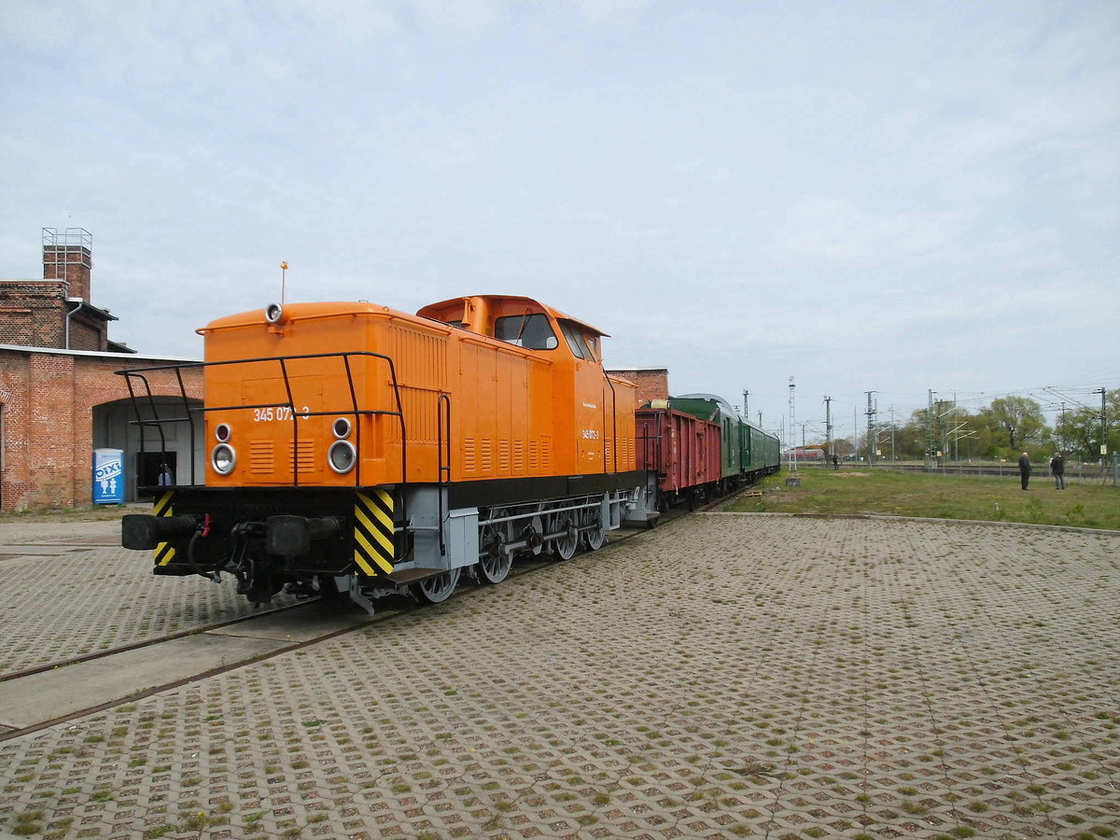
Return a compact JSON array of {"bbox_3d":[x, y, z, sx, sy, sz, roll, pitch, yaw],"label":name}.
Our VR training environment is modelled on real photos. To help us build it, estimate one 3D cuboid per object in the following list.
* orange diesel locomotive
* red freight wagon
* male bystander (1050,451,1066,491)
[{"bbox_3d":[-1.170,0.187,12.084,3.080,4.220,10.880,-2,-3,21],"label":"orange diesel locomotive"},{"bbox_3d":[2.497,1.304,21.817,2.800,2.870,10.000,-2,-3,19],"label":"red freight wagon"},{"bbox_3d":[22.956,2.367,35.800,0.620,1.740,0.420,-2,-3,19],"label":"male bystander"}]

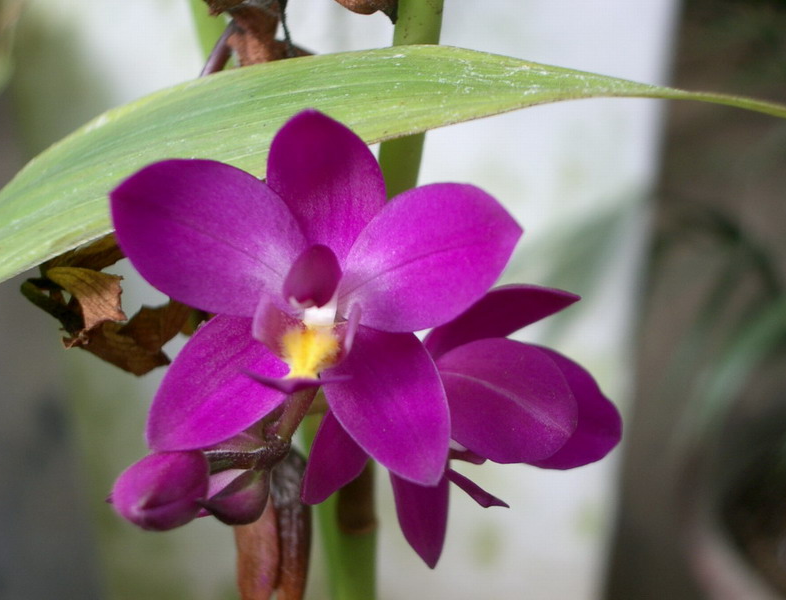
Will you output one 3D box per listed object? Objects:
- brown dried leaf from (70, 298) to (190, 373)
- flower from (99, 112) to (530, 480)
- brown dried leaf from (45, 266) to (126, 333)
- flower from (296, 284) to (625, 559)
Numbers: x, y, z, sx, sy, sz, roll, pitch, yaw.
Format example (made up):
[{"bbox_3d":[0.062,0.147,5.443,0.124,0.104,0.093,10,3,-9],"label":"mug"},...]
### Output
[{"bbox_3d":[-0.042,0.006,0.230,0.019,0.012,0.011,0,12,0],"label":"brown dried leaf"},{"bbox_3d":[-0.011,0.000,0.208,0.060,0.055,0.025,2,3,3],"label":"flower"},{"bbox_3d":[-0.049,0.000,0.228,0.013,0.011,0.009,0,12,0],"label":"brown dried leaf"},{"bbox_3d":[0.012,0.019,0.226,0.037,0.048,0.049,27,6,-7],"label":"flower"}]

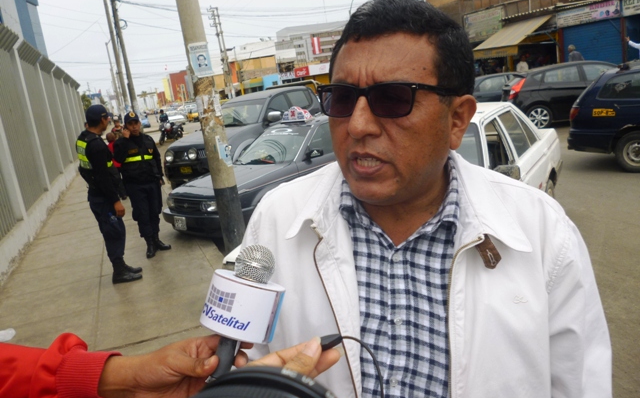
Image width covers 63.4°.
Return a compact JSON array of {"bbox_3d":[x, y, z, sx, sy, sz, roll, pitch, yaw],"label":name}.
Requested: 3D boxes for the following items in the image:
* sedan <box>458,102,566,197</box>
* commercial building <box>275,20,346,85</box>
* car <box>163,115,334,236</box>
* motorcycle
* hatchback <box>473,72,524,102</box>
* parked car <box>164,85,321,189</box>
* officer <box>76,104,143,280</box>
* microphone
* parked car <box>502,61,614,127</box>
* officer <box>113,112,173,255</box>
[{"bbox_3d":[1.522,-0.257,5.878,1.650,1.380,4.250,0,14,35],"label":"sedan"},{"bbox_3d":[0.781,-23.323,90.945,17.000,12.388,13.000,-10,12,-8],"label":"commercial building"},{"bbox_3d":[-0.079,-0.485,7.648,4.300,1.400,1.670,-18,15,-41],"label":"car"},{"bbox_3d":[-7.745,-3.364,27.000,2.000,1.120,0.750,-16,14,-33],"label":"motorcycle"},{"bbox_3d":[5.834,-2.987,15.618,4.000,1.430,1.700,-5,12,13],"label":"hatchback"},{"bbox_3d":[-1.108,-1.317,11.003,1.800,1.760,5.100,-2,13,28],"label":"parked car"},{"bbox_3d":[-2.181,-0.026,5.364,0.450,1.740,0.520,-15,13,-30],"label":"officer"},{"bbox_3d":[-0.104,0.148,0.670,0.097,0.195,0.097,16,-4,20],"label":"microphone"},{"bbox_3d":[6.589,-2.585,12.959,4.100,1.450,1.700,-6,12,9],"label":"parked car"},{"bbox_3d":[-2.156,-0.164,6.289,0.550,1.700,0.400,-14,13,-26],"label":"officer"}]

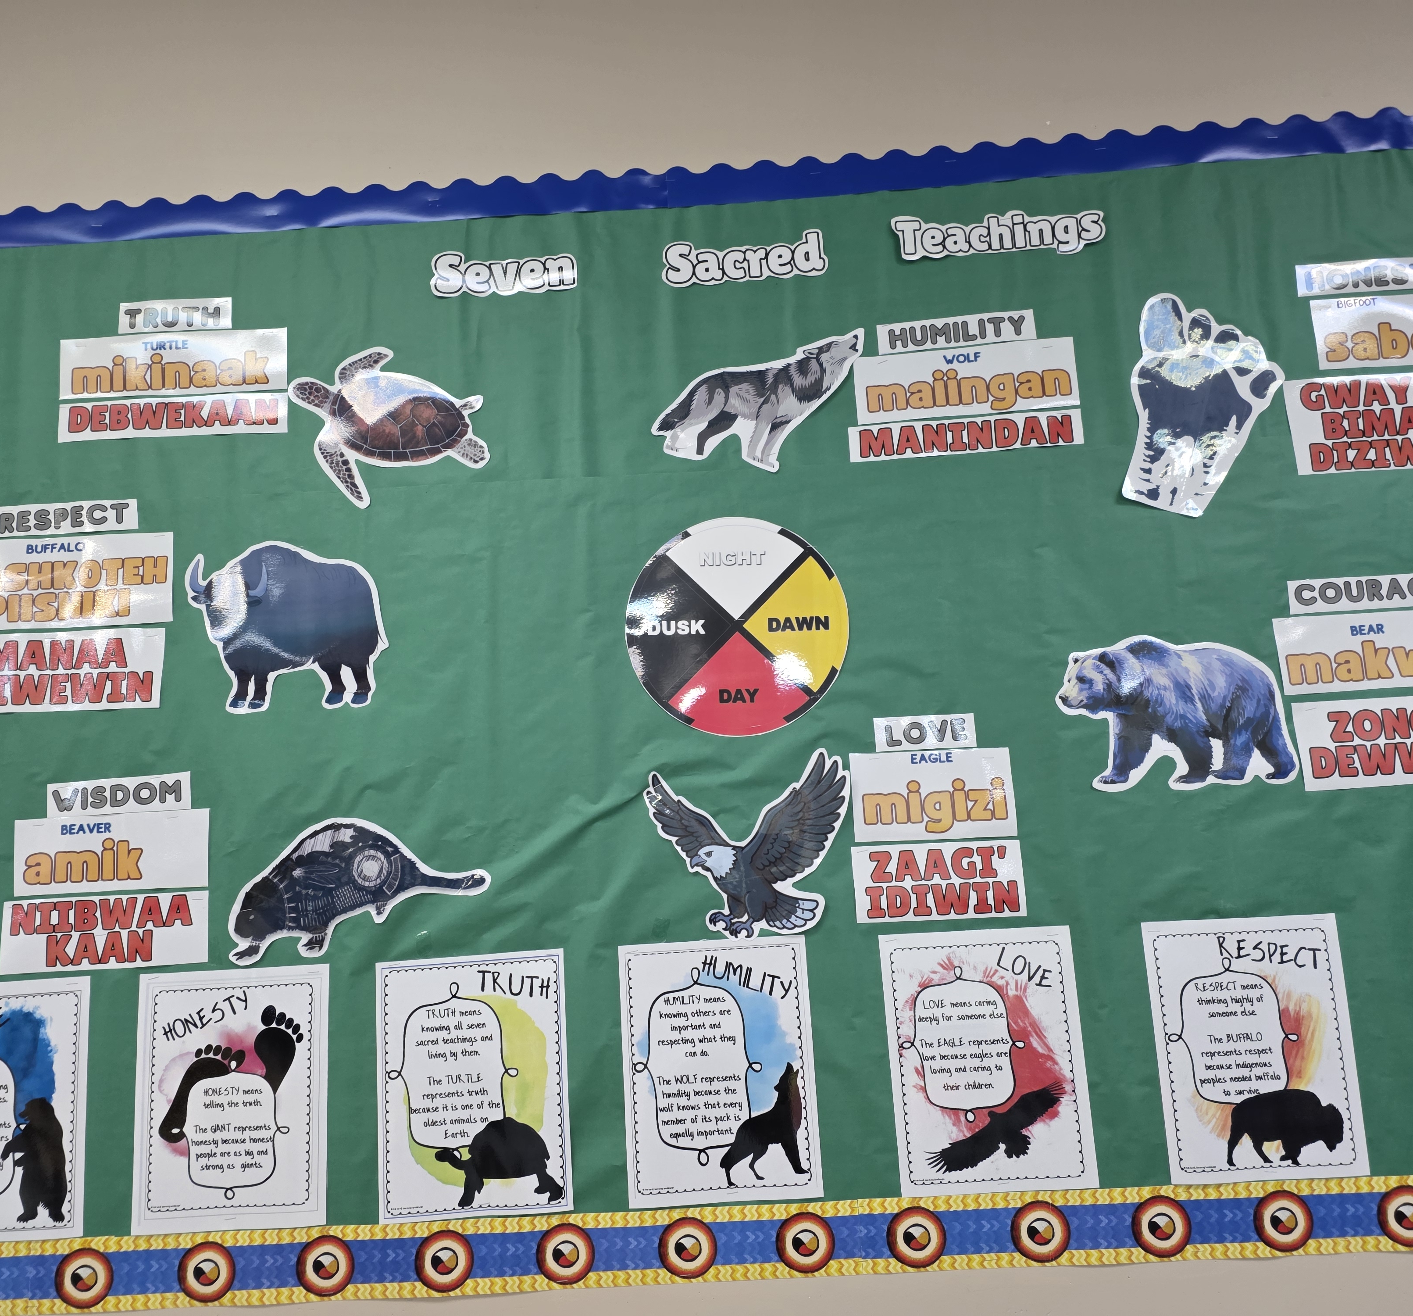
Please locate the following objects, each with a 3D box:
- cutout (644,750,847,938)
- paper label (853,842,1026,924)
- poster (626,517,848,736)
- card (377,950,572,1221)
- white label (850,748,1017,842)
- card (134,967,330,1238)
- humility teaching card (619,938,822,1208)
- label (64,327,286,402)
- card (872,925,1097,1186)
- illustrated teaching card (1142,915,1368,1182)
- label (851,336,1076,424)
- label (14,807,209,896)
[{"bbox_3d":[0.052,0.217,1.349,0.243,0.215,0.004,-3,-11,0],"label":"cutout"},{"bbox_3d":[0.267,0.256,1.335,0.194,0.085,0.004,-3,-10,1],"label":"paper label"},{"bbox_3d":[0.037,-0.039,1.392,0.265,0.265,0.004,-3,-10,0],"label":"poster"},{"bbox_3d":[-0.261,0.478,1.306,0.216,0.279,0.004,-4,-11,0],"label":"card"},{"bbox_3d":[0.264,0.159,1.357,0.187,0.102,0.004,-2,-11,1],"label":"white label"},{"bbox_3d":[-0.533,0.493,1.308,0.216,0.279,0.004,-3,-11,0],"label":"card"},{"bbox_3d":[0.015,0.460,1.302,0.216,0.279,0.004,-3,-10,0],"label":"humility teaching card"},{"bbox_3d":[-0.672,-0.371,1.471,0.288,0.082,0.004,-3,-11,0],"label":"label"},{"bbox_3d":[0.314,0.447,1.300,0.216,0.279,0.004,-4,-10,0],"label":"card"},{"bbox_3d":[0.612,0.434,1.300,0.216,0.279,0.004,-3,-11,0],"label":"illustrated teaching card"},{"bbox_3d":[0.322,-0.342,1.442,0.274,0.088,0.004,-5,-10,0],"label":"label"},{"bbox_3d":[-0.692,0.227,1.356,0.227,0.088,0.004,-3,-10,0],"label":"label"}]

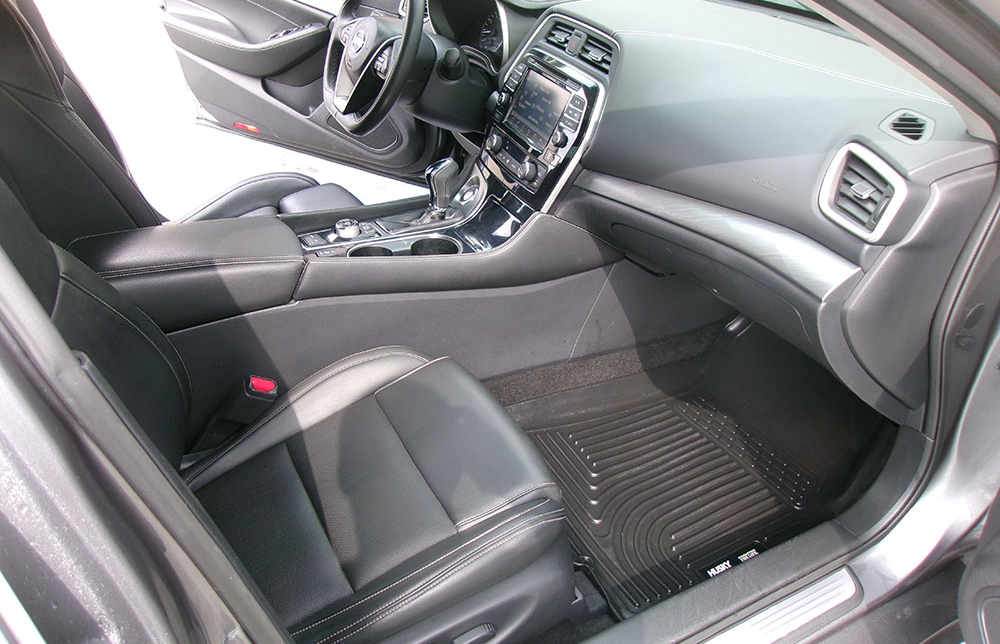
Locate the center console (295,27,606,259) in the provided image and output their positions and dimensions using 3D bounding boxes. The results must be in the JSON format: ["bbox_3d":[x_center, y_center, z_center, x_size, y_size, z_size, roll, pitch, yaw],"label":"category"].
[{"bbox_3d":[-0.113,-0.299,1.329,0.500,0.390,0.285,-9,33,-32],"label":"center console"}]

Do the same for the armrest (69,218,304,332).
[{"bbox_3d":[-0.487,-0.075,1.218,0.327,0.117,0.185,-9,33,-32],"label":"armrest"}]

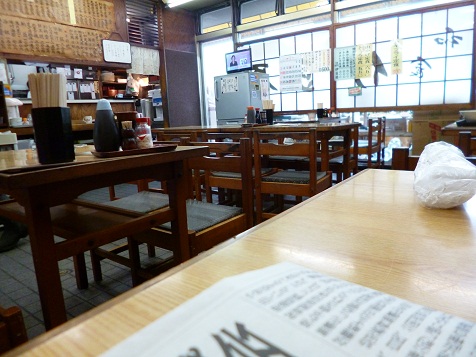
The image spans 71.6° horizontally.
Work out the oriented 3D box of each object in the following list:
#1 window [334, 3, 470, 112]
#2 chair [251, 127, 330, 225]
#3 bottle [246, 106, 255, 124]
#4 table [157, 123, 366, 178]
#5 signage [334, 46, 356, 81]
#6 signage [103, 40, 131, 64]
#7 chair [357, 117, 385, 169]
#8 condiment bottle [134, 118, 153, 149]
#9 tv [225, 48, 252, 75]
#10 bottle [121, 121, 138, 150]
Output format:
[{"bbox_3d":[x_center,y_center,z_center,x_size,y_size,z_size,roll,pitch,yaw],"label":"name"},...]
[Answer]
[{"bbox_3d":[1.853,-1.353,3.843,1.435,1.040,0.060,4,12,31],"label":"window"},{"bbox_3d":[0.353,0.047,2.064,0.375,0.712,0.410,2,12,26],"label":"chair"},{"bbox_3d":[0.132,-0.639,3.350,0.077,0.175,0.077,5,13,37],"label":"bottle"},{"bbox_3d":[0.053,-0.138,3.169,1.989,0.702,0.597,6,14,40],"label":"table"},{"bbox_3d":[1.345,-1.435,4.132,0.280,0.415,0.010,4,12,31],"label":"signage"},{"bbox_3d":[-1.540,-1.610,4.200,0.015,0.270,0.410,5,13,35],"label":"signage"},{"bbox_3d":[1.338,-0.290,3.644,0.390,0.712,0.390,5,13,37],"label":"chair"},{"bbox_3d":[-0.338,-0.164,1.180,0.056,0.106,0.056,5,13,37],"label":"condiment bottle"},{"bbox_3d":[0.010,-1.507,4.250,0.425,0.270,0.100,5,13,35],"label":"tv"},{"bbox_3d":[-0.373,-0.148,1.133,0.050,0.095,0.050,5,13,37],"label":"bottle"}]

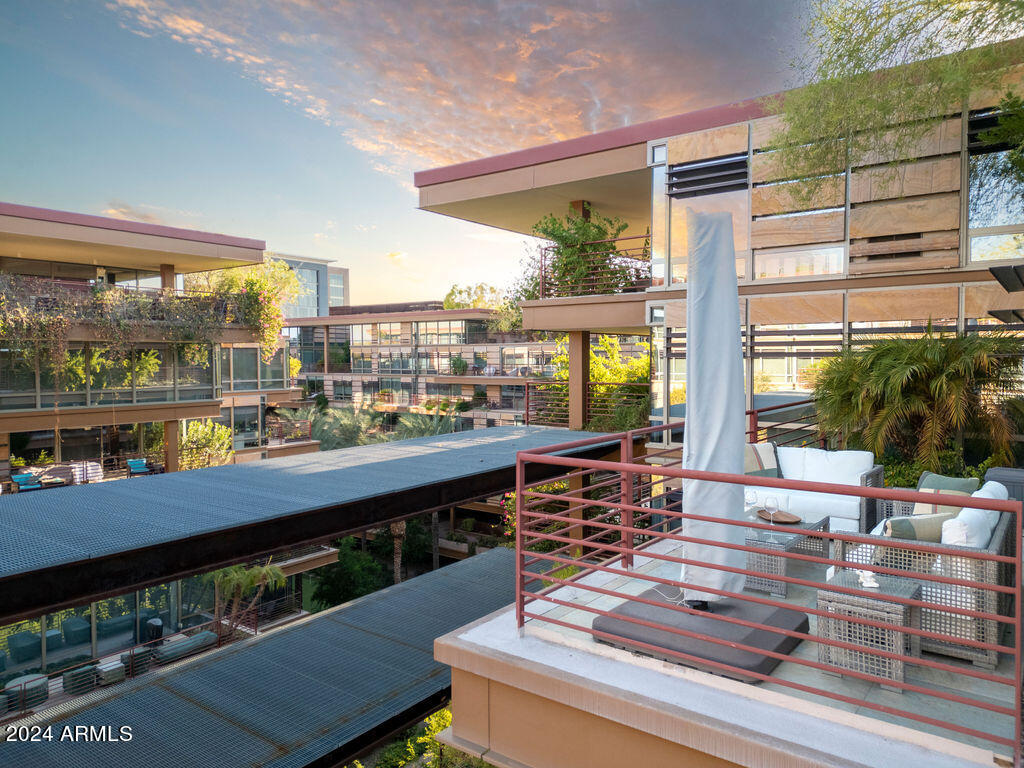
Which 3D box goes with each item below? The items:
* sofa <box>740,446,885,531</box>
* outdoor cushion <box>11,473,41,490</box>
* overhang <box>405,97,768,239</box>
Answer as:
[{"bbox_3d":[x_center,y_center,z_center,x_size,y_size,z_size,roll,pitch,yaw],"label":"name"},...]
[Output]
[{"bbox_3d":[2.843,1.030,7.042,1.400,0.780,0.800,2,3,37],"label":"sofa"},{"bbox_3d":[-16.525,3.330,24.193,0.620,0.460,0.600,2,3,37],"label":"outdoor cushion"},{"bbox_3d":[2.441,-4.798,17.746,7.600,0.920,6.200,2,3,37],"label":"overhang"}]

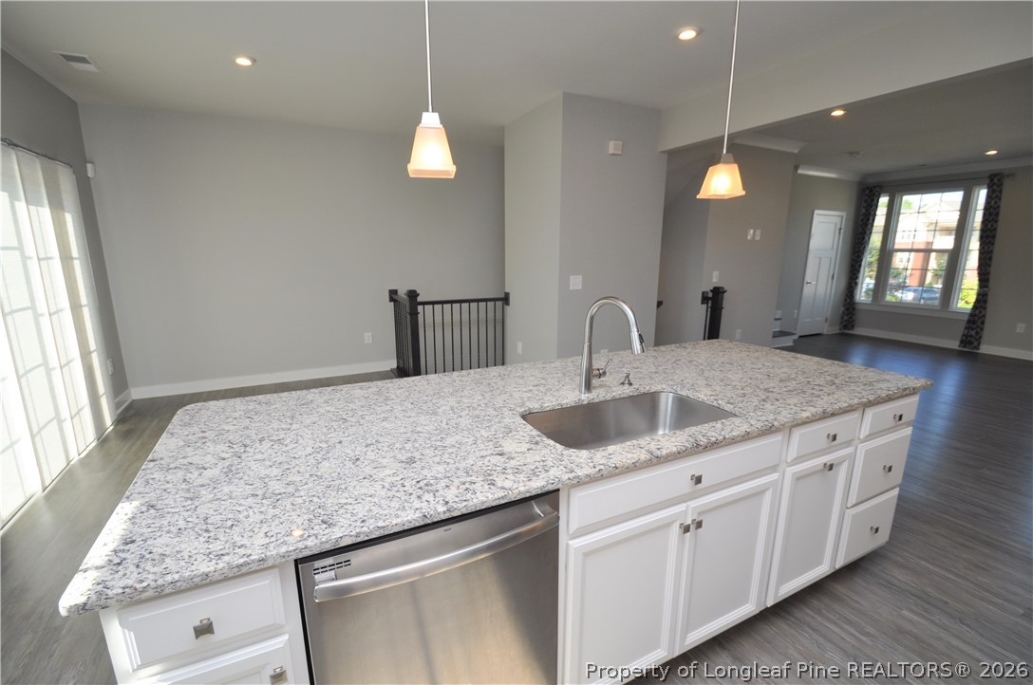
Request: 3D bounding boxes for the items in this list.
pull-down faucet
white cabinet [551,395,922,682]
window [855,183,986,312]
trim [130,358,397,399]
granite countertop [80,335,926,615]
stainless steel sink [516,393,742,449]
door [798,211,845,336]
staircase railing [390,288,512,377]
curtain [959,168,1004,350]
[{"bbox_3d":[0.368,0.025,1.629,0.120,0.402,0.315,-6,13,-25],"label":"pull-down faucet"},{"bbox_3d":[0.809,0.662,1.869,1.840,0.882,0.620,-6,13,-25],"label":"white cabinet"},{"bbox_3d":[6.513,-1.467,6.943,0.100,1.950,1.670,-6,13,-25],"label":"window"},{"bbox_3d":[-2.726,0.403,4.889,2.600,0.125,0.020,-6,13,-25],"label":"trim"},{"bbox_3d":[0.284,0.223,1.744,2.820,0.034,1.045,-6,13,-25],"label":"granite countertop"},{"bbox_3d":[0.417,0.380,1.597,0.735,0.220,0.410,-6,13,-25],"label":"stainless steel sink"},{"bbox_3d":[5.218,-1.135,7.365,0.830,2.075,0.060,-6,13,-25],"label":"door"},{"bbox_3d":[-0.802,-0.137,5.121,1.200,1.081,1.000,-6,13,-25],"label":"staircase railing"},{"bbox_3d":[6.771,-1.130,6.239,0.120,2.505,0.280,-6,13,-25],"label":"curtain"}]

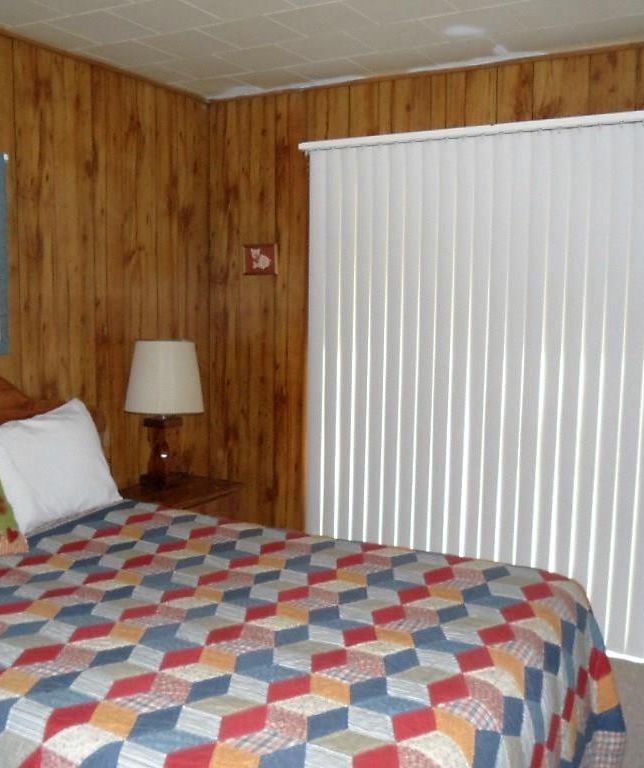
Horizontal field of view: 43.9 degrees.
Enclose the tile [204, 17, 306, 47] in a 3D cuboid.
[{"bbox_3d":[-0.266,-1.335,3.011,0.305,0.025,0.305,4,8,29],"label":"tile"}]

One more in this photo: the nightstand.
[{"bbox_3d":[-0.676,0.767,3.722,0.410,0.575,0.520,4,8,29],"label":"nightstand"}]

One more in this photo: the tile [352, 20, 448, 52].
[{"bbox_3d":[0.286,-1.336,3.054,0.305,0.025,0.305,4,8,29],"label":"tile"}]

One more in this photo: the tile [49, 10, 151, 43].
[{"bbox_3d":[-0.819,-1.335,2.969,0.305,0.025,0.305,4,8,29],"label":"tile"}]

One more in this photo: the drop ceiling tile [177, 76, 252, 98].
[{"bbox_3d":[-0.489,-1.429,3.811,0.302,0.018,0.302,4,8,29],"label":"drop ceiling tile"}]

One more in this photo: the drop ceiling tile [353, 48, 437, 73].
[{"bbox_3d":[0.311,-1.371,3.371,0.302,0.018,0.302,4,8,29],"label":"drop ceiling tile"}]

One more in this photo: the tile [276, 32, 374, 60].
[{"bbox_3d":[0.020,-1.355,3.200,0.305,0.025,0.305,4,8,29],"label":"tile"}]

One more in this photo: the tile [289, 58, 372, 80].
[{"bbox_3d":[0.044,-1.391,3.518,0.302,0.018,0.302,4,8,29],"label":"tile"}]

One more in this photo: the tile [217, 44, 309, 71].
[{"bbox_3d":[-0.249,-1.369,3.337,0.302,0.018,0.302,4,8,29],"label":"tile"}]

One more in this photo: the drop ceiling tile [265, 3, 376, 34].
[{"bbox_3d":[0.001,-1.316,2.864,0.305,0.025,0.305,4,8,29],"label":"drop ceiling tile"}]

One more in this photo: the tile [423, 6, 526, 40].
[{"bbox_3d":[0.551,-1.310,2.898,0.302,0.018,0.302,4,8,29],"label":"tile"}]

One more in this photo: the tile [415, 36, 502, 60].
[{"bbox_3d":[0.575,-1.355,3.240,0.305,0.025,0.300,4,8,29],"label":"tile"}]

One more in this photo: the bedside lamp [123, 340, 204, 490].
[{"bbox_3d":[-0.724,0.136,3.625,0.360,0.655,0.360,0,7,0],"label":"bedside lamp"}]

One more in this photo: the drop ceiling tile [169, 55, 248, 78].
[{"bbox_3d":[-0.508,-1.388,3.479,0.302,0.018,0.302,4,8,29],"label":"drop ceiling tile"}]

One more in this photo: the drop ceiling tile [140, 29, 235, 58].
[{"bbox_3d":[-0.532,-1.354,3.158,0.305,0.025,0.305,4,8,29],"label":"drop ceiling tile"}]

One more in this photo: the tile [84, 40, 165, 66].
[{"bbox_3d":[-0.798,-1.374,3.305,0.305,0.025,0.305,4,8,29],"label":"tile"}]

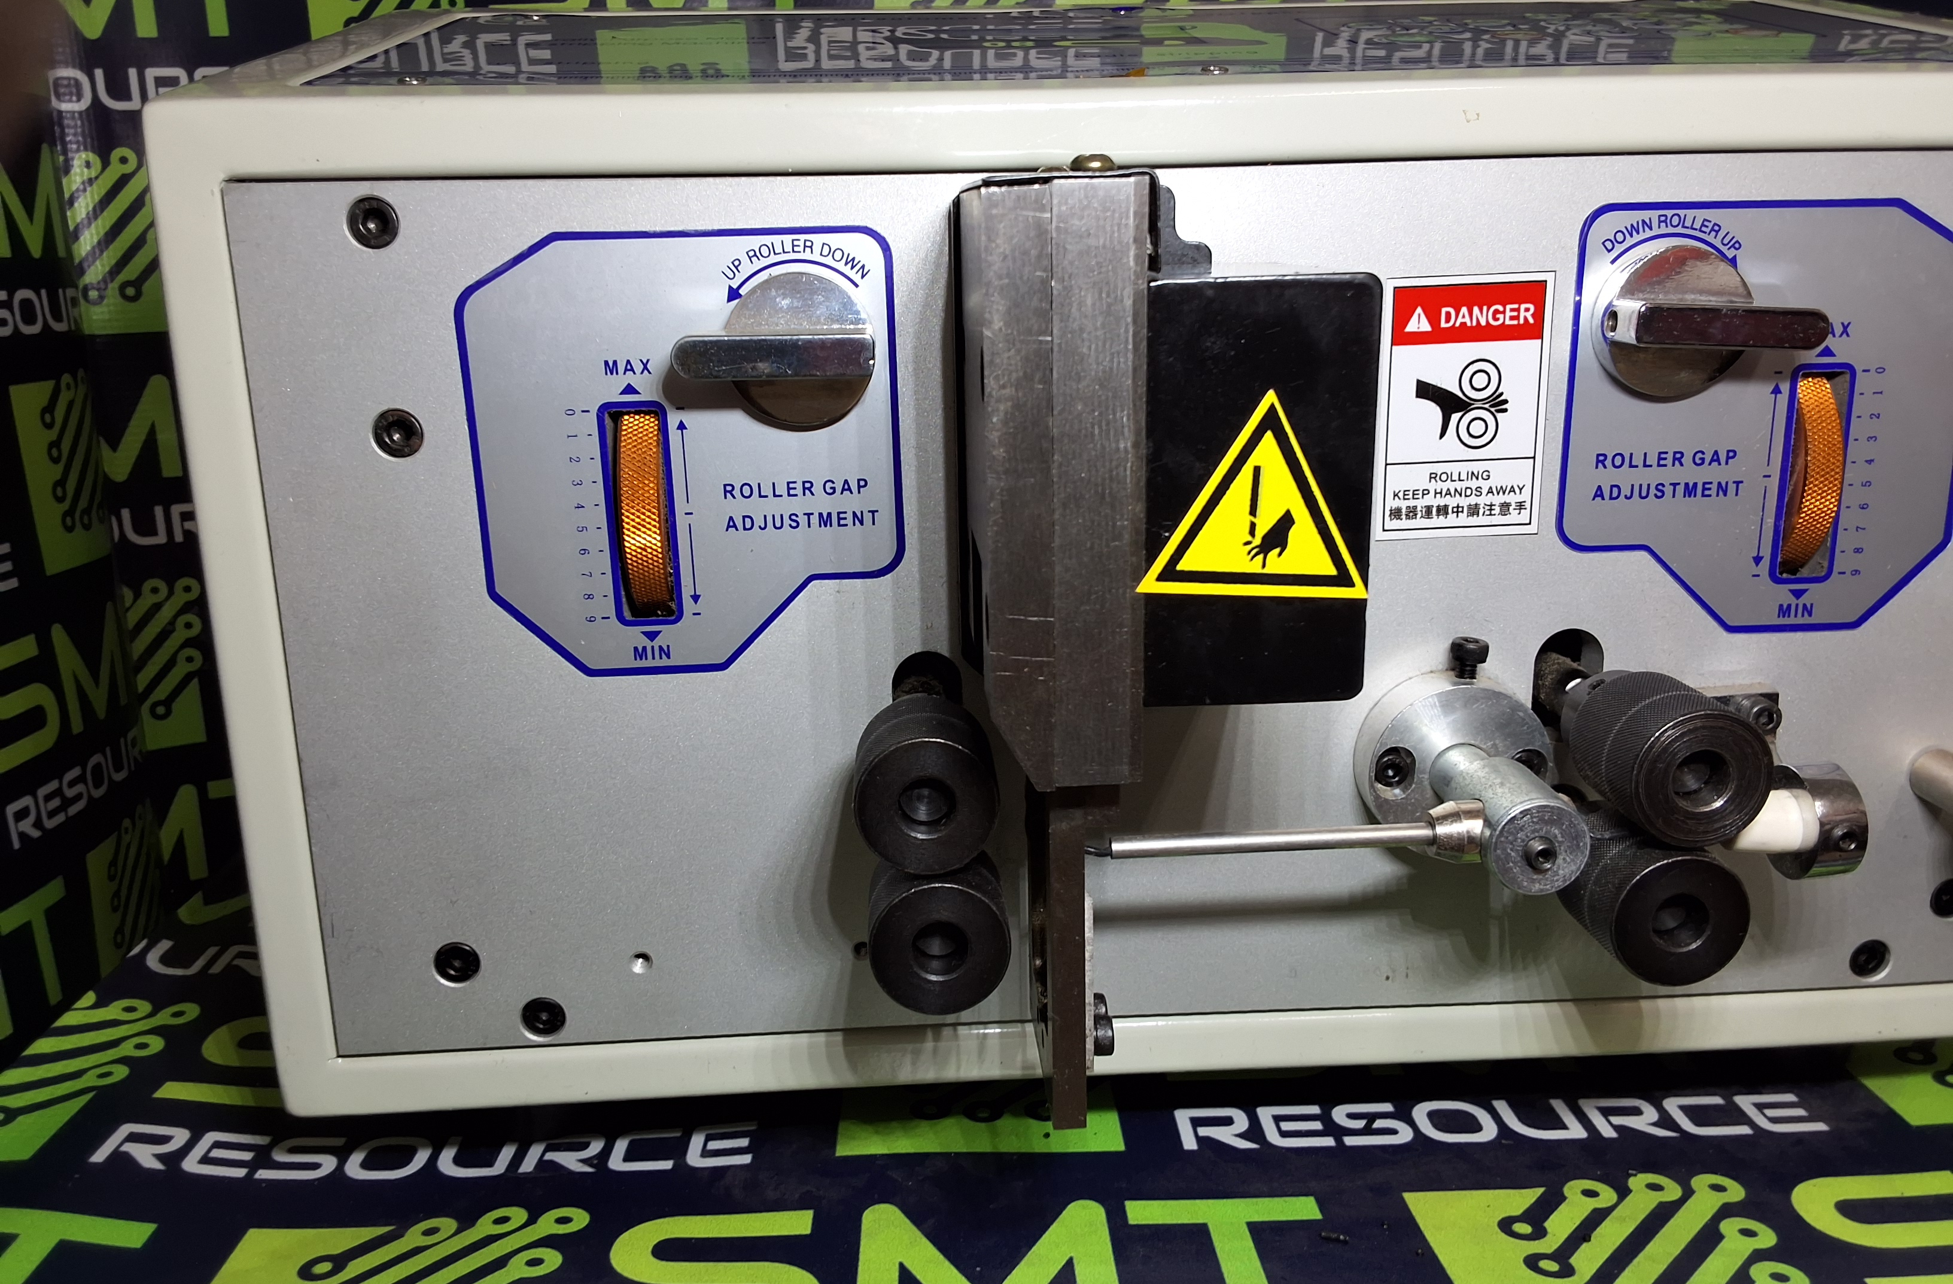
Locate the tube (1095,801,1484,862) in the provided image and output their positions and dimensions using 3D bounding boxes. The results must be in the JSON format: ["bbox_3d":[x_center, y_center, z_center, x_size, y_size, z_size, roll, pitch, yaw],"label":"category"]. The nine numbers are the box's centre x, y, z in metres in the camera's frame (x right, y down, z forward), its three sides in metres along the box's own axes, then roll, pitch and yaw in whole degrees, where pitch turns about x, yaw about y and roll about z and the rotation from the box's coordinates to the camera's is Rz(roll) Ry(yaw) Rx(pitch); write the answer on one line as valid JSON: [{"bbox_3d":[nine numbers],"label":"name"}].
[{"bbox_3d":[0.056,0.035,0.280,0.069,0.011,0.011,-2,15,-3],"label":"tube"}]

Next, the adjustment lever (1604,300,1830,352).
[{"bbox_3d":[0.135,-0.058,0.289,0.036,0.007,0.014,-2,15,-3],"label":"adjustment lever"}]

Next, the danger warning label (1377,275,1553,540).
[{"bbox_3d":[0.094,-0.045,0.304,0.032,0.050,0.001,-3,15,-2],"label":"danger warning label"}]

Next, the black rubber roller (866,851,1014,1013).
[{"bbox_3d":[-0.007,0.049,0.279,0.024,0.024,0.026,-2,15,-3],"label":"black rubber roller"}]

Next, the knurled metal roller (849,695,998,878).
[{"bbox_3d":[-0.009,0.024,0.273,0.024,0.024,0.026,-2,15,-3],"label":"knurled metal roller"}]

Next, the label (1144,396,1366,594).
[{"bbox_3d":[0.043,-0.022,0.240,0.036,0.032,0.001,1,14,-4],"label":"label"}]

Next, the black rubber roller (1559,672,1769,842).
[{"bbox_3d":[0.121,0.018,0.279,0.024,0.024,0.028,-2,15,-3],"label":"black rubber roller"}]

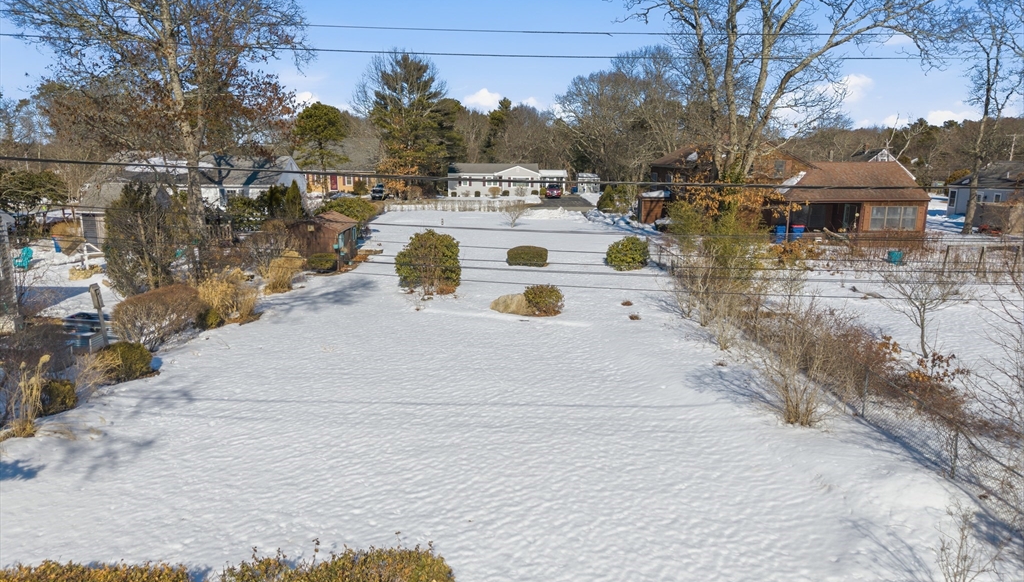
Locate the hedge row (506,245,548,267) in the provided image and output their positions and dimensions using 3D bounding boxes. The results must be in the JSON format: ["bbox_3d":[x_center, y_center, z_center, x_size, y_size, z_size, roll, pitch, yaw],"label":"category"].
[{"bbox_3d":[0.800,-1.846,37.148,2.100,1.000,1.550,0,11,0],"label":"hedge row"}]

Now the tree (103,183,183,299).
[{"bbox_3d":[-15.500,-2.351,29.913,3.000,4.800,2.900,0,11,0],"label":"tree"}]

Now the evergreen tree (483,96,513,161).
[{"bbox_3d":[-2.400,-23.260,110.588,4.800,14.500,4.800,0,11,0],"label":"evergreen tree"}]

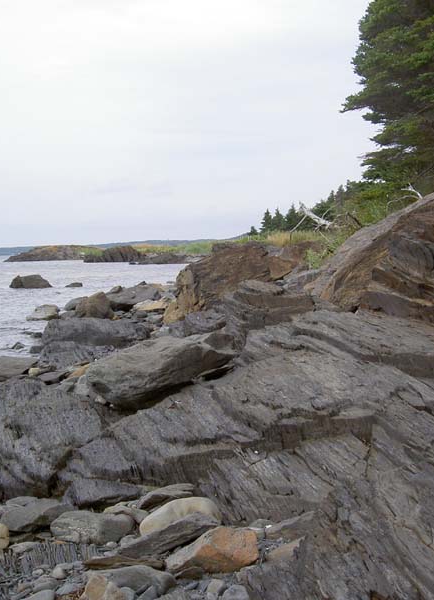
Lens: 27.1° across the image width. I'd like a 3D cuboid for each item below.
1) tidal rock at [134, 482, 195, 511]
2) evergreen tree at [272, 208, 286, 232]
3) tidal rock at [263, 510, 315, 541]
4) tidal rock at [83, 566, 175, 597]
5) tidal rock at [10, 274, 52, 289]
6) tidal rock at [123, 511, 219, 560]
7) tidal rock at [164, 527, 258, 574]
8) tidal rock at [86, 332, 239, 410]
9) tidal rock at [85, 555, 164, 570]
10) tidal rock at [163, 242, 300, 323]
[{"bbox_3d":[-0.311,1.185,5.437,0.360,0.130,0.280,-1,3,0],"label":"tidal rock"},{"bbox_3d":[6.140,-7.986,90.000,1.376,2.681,1.376,-1,3,0],"label":"evergreen tree"},{"bbox_3d":[0.383,1.192,4.764,0.280,0.120,0.250,-1,3,0],"label":"tidal rock"},{"bbox_3d":[-0.425,1.366,4.375,0.440,0.130,0.270,-1,3,0],"label":"tidal rock"},{"bbox_3d":[-9.720,-0.940,47.000,2.120,0.767,1.378,-1,3,0],"label":"tidal rock"},{"bbox_3d":[-0.231,1.172,4.500,0.543,0.160,0.217,-3,4,-35],"label":"tidal rock"},{"bbox_3d":[-0.031,1.206,4.350,0.448,0.173,0.291,-2,3,-20],"label":"tidal rock"},{"bbox_3d":[-0.473,0.595,7.600,1.297,0.618,0.649,-3,3,-25],"label":"tidal rock"},{"bbox_3d":[-0.467,1.326,4.554,0.380,0.060,0.200,-1,3,0],"label":"tidal rock"},{"bbox_3d":[0.290,-0.349,18.000,2.700,1.550,2.500,-1,3,0],"label":"tidal rock"}]

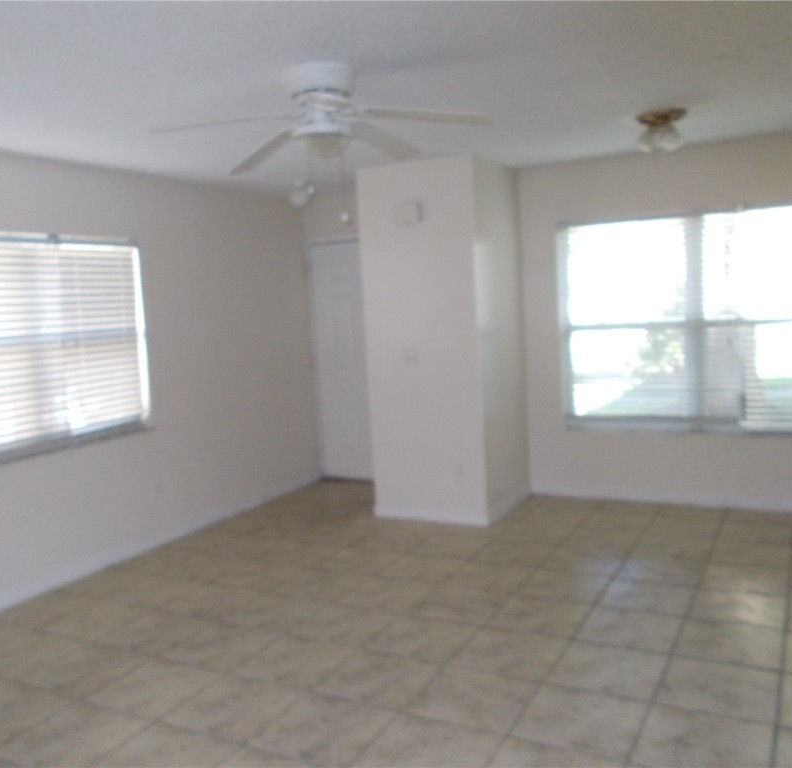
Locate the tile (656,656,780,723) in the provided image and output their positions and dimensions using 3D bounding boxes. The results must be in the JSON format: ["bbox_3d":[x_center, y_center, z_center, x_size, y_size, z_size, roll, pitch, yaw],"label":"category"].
[{"bbox_3d":[1.196,1.131,2.846,0.402,0.010,0.402,0,7,29],"label":"tile"}]

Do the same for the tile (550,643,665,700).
[{"bbox_3d":[0.839,1.131,3.041,0.402,0.010,0.402,0,7,29],"label":"tile"}]

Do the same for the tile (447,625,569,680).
[{"bbox_3d":[0.481,1.132,3.236,0.402,0.010,0.402,0,7,29],"label":"tile"}]

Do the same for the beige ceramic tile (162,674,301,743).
[{"bbox_3d":[-0.620,1.228,2.915,0.402,0.010,0.402,0,7,29],"label":"beige ceramic tile"}]

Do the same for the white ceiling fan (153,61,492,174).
[{"bbox_3d":[-0.296,-1.104,3.145,1.300,0.360,1.300,0,6,29],"label":"white ceiling fan"}]

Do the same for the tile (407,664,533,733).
[{"bbox_3d":[0.299,1.191,2.917,0.400,0.012,0.400,0,6,28],"label":"tile"}]

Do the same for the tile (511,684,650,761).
[{"bbox_3d":[0.644,1.172,2.687,0.400,0.010,0.400,0,6,29],"label":"tile"}]

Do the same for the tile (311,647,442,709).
[{"bbox_3d":[-0.065,1.178,3.078,0.400,0.010,0.400,0,6,29],"label":"tile"}]

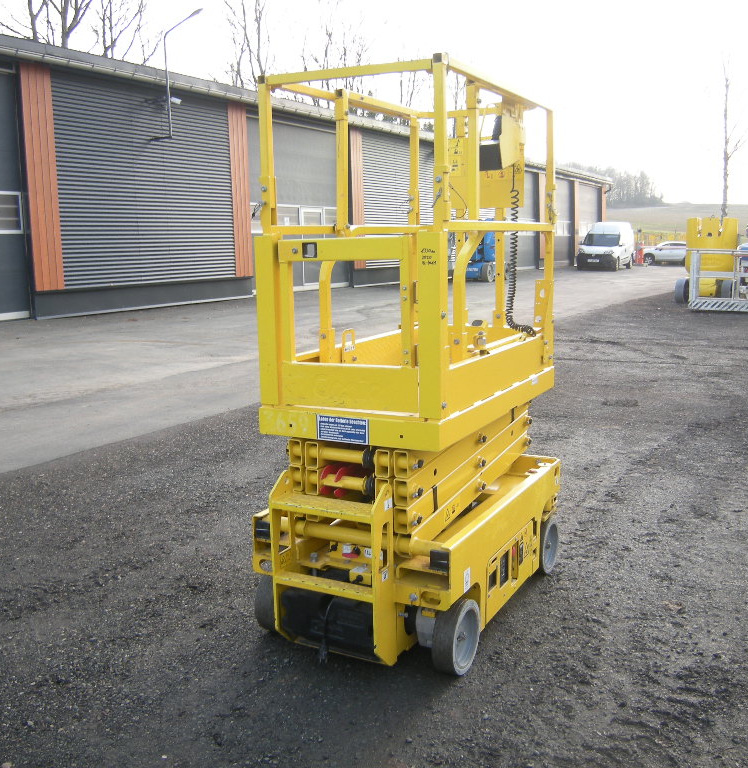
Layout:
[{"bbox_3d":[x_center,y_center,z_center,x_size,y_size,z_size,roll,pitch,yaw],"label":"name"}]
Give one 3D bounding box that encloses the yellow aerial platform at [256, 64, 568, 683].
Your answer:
[{"bbox_3d":[0.156,-0.103,3.171,0.770,1.980,1.420,4,11,28],"label":"yellow aerial platform"}]

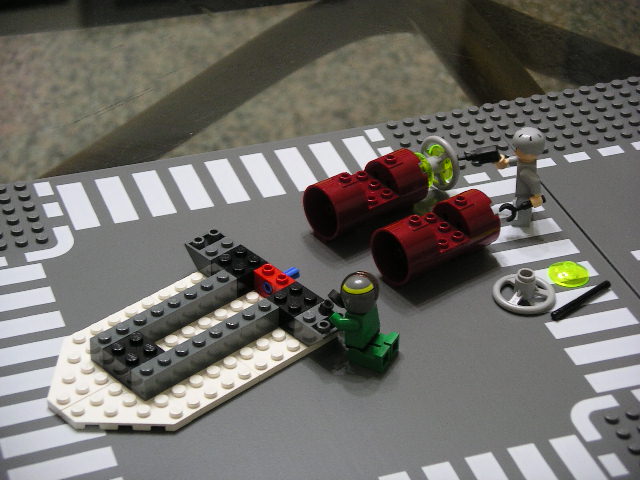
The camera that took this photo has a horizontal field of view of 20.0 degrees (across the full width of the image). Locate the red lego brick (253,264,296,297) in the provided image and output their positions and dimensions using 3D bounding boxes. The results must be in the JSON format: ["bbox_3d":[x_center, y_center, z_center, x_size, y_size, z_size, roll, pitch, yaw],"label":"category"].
[{"bbox_3d":[-0.017,0.017,0.686,0.008,0.011,0.016,-27,45,-35],"label":"red lego brick"}]

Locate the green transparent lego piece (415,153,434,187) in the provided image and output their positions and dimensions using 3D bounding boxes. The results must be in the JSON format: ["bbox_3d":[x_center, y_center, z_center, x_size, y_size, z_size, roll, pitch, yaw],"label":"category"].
[{"bbox_3d":[0.040,-0.028,0.753,0.005,0.016,0.016,-23,43,-32],"label":"green transparent lego piece"}]

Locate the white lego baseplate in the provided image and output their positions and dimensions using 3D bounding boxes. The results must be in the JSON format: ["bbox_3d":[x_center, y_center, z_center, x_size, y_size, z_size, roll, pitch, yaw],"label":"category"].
[{"bbox_3d":[-0.052,0.040,0.662,0.104,0.005,0.064,-27,45,-35],"label":"white lego baseplate"}]

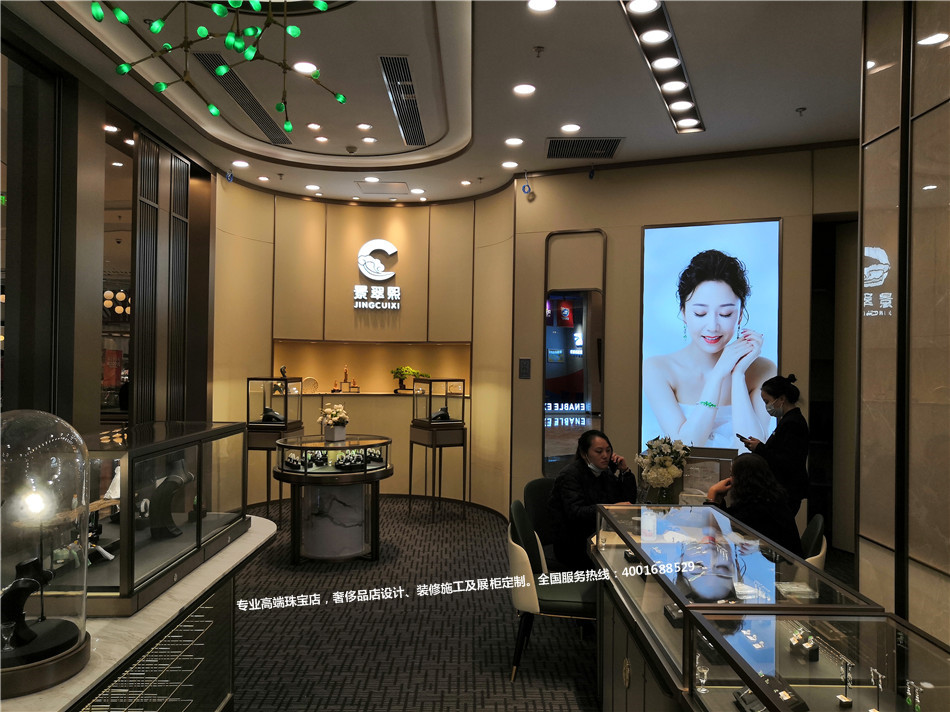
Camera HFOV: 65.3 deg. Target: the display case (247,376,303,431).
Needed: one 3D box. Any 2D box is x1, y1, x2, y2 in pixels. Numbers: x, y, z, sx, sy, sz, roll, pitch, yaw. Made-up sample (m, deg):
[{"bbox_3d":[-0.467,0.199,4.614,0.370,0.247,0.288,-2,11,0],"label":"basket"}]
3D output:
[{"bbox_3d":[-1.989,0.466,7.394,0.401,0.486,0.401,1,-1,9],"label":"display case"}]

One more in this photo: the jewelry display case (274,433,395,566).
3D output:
[{"bbox_3d":[-1.197,1.196,6.273,1.020,0.949,1.020,1,-1,0],"label":"jewelry display case"}]

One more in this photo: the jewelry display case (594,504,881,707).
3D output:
[{"bbox_3d":[0.827,1.135,2.725,0.570,0.905,1.500,1,0,0],"label":"jewelry display case"}]

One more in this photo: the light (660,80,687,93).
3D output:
[{"bbox_3d":[1.456,-1.978,5.414,0.183,0.040,0.183,1,-1,24],"label":"light"}]

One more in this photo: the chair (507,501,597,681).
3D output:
[{"bbox_3d":[0.471,1.165,3.710,0.550,0.850,0.500,1,-1,17],"label":"chair"}]

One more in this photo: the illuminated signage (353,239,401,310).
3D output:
[{"bbox_3d":[-1.190,-0.998,9.036,0.569,0.860,0.060,1,-1,-11],"label":"illuminated signage"}]

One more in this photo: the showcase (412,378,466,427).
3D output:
[{"bbox_3d":[-0.383,0.501,7.894,0.413,0.488,0.413,1,-1,-31],"label":"showcase"}]

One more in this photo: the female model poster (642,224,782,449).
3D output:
[{"bbox_3d":[2.162,-0.145,6.879,1.277,2.219,0.070,1,-1,24],"label":"female model poster"}]

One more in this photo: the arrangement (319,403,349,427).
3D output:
[{"bbox_3d":[-1.196,0.492,6.263,0.260,0.215,0.240,1,-1,0],"label":"arrangement"}]

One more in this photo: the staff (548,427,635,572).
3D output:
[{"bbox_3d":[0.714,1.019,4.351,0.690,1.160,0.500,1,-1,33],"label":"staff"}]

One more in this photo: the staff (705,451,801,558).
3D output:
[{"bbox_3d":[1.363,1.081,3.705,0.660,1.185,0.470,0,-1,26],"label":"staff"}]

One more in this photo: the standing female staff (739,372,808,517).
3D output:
[{"bbox_3d":[1.802,0.902,4.438,0.400,1.578,0.440,1,-1,-16],"label":"standing female staff"}]

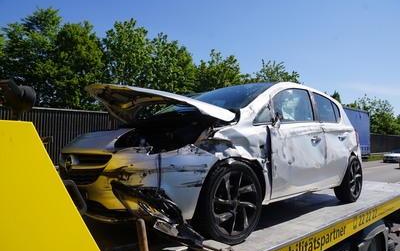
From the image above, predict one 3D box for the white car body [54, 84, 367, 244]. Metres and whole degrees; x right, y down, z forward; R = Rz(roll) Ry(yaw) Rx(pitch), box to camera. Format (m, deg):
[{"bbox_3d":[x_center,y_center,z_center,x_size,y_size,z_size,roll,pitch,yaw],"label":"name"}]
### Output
[{"bbox_3d":[0.491,0.244,3.640,4.030,1.460,1.770,4,-4,-44],"label":"white car body"}]

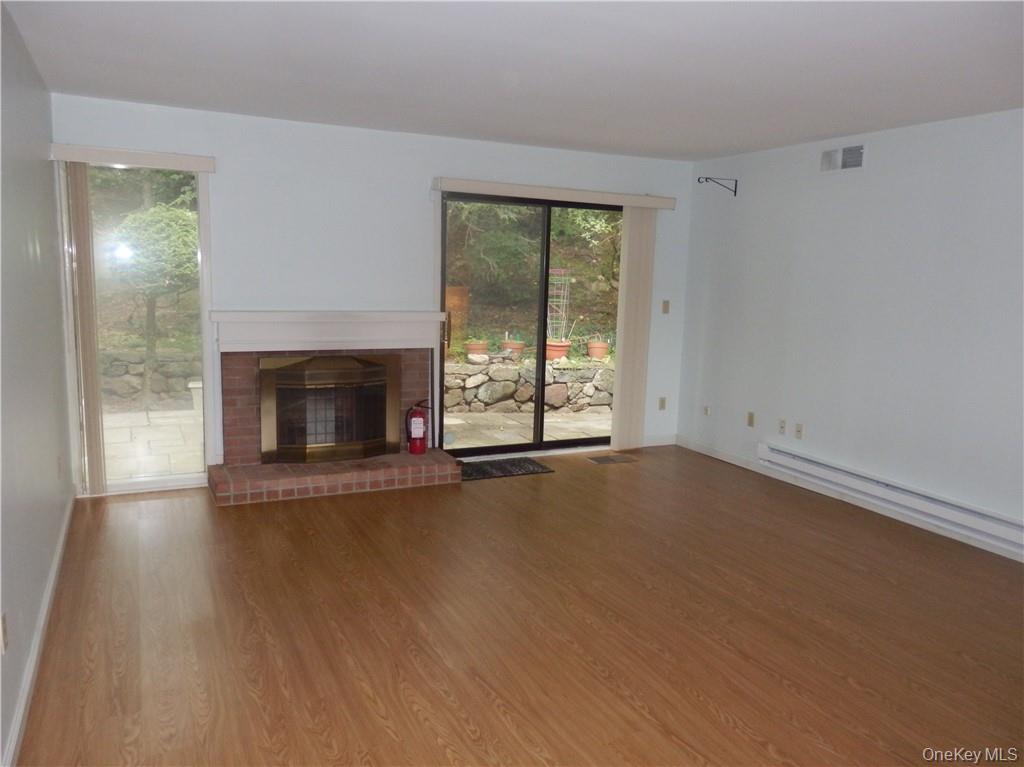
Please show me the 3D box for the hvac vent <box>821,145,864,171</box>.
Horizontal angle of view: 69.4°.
[{"bbox_3d":[2.200,-1.505,4.954,0.030,0.164,0.355,-3,10,-27],"label":"hvac vent"}]

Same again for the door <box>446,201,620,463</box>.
[{"bbox_3d":[0.255,-0.439,5.916,1.770,2.015,0.100,-2,10,-25],"label":"door"}]

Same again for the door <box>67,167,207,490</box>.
[{"bbox_3d":[-2.356,-0.323,4.707,0.740,2.040,0.100,-2,10,-25],"label":"door"}]

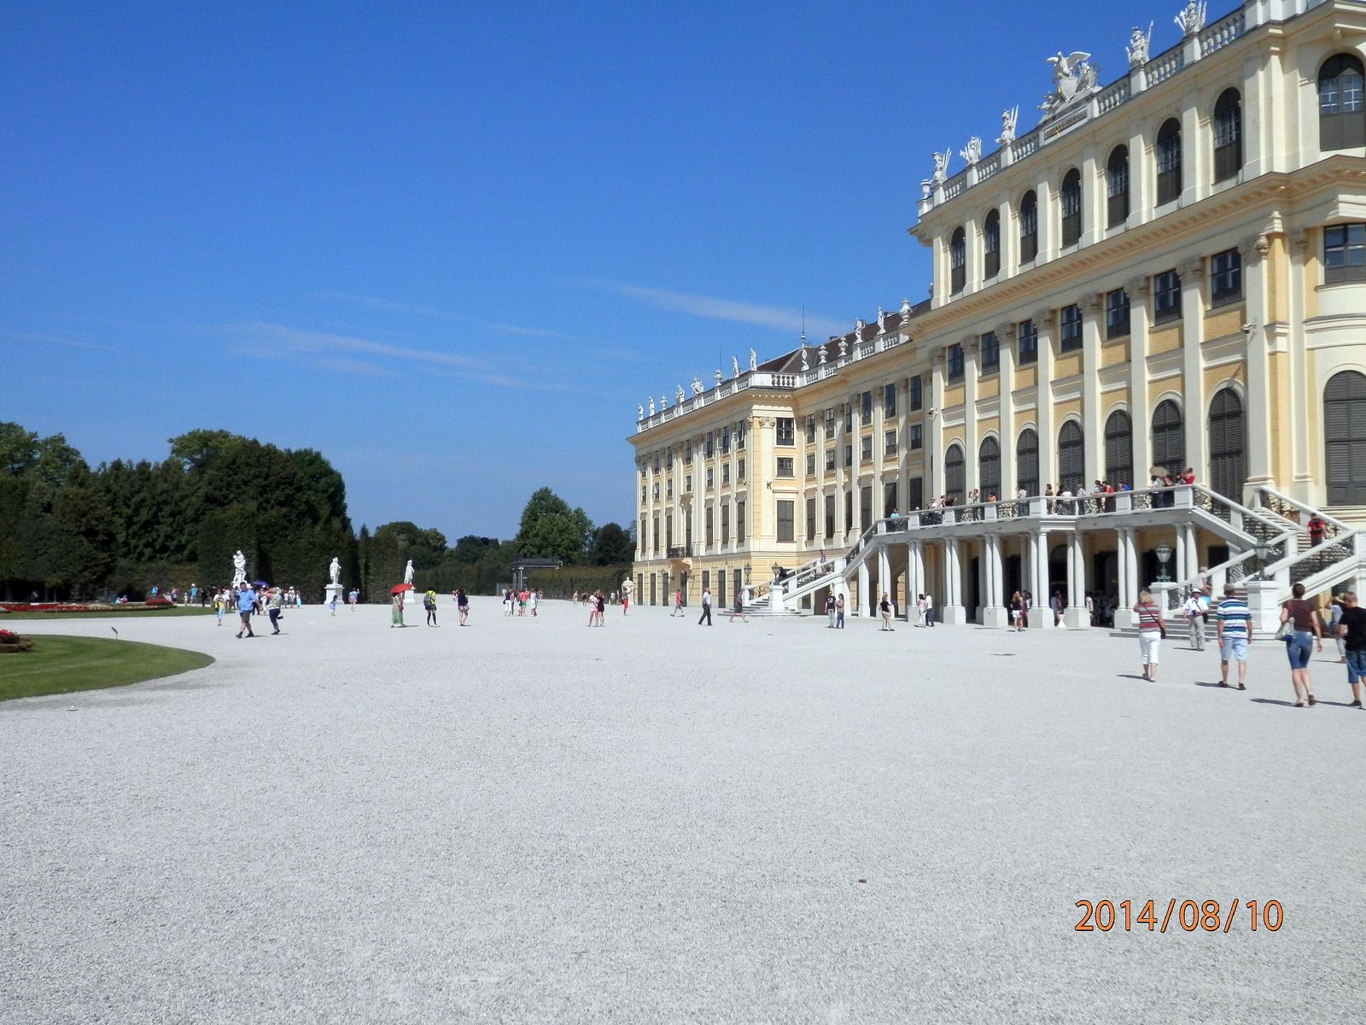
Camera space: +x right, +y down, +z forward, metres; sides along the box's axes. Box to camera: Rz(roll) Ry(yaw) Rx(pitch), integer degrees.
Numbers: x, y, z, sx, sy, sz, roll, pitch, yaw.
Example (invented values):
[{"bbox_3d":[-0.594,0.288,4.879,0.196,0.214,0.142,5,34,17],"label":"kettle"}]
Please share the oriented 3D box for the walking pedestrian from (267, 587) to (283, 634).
[{"bbox_3d":[-14.088,3.385,45.000,0.620,1.640,0.500,1,-3,-14],"label":"walking pedestrian"}]

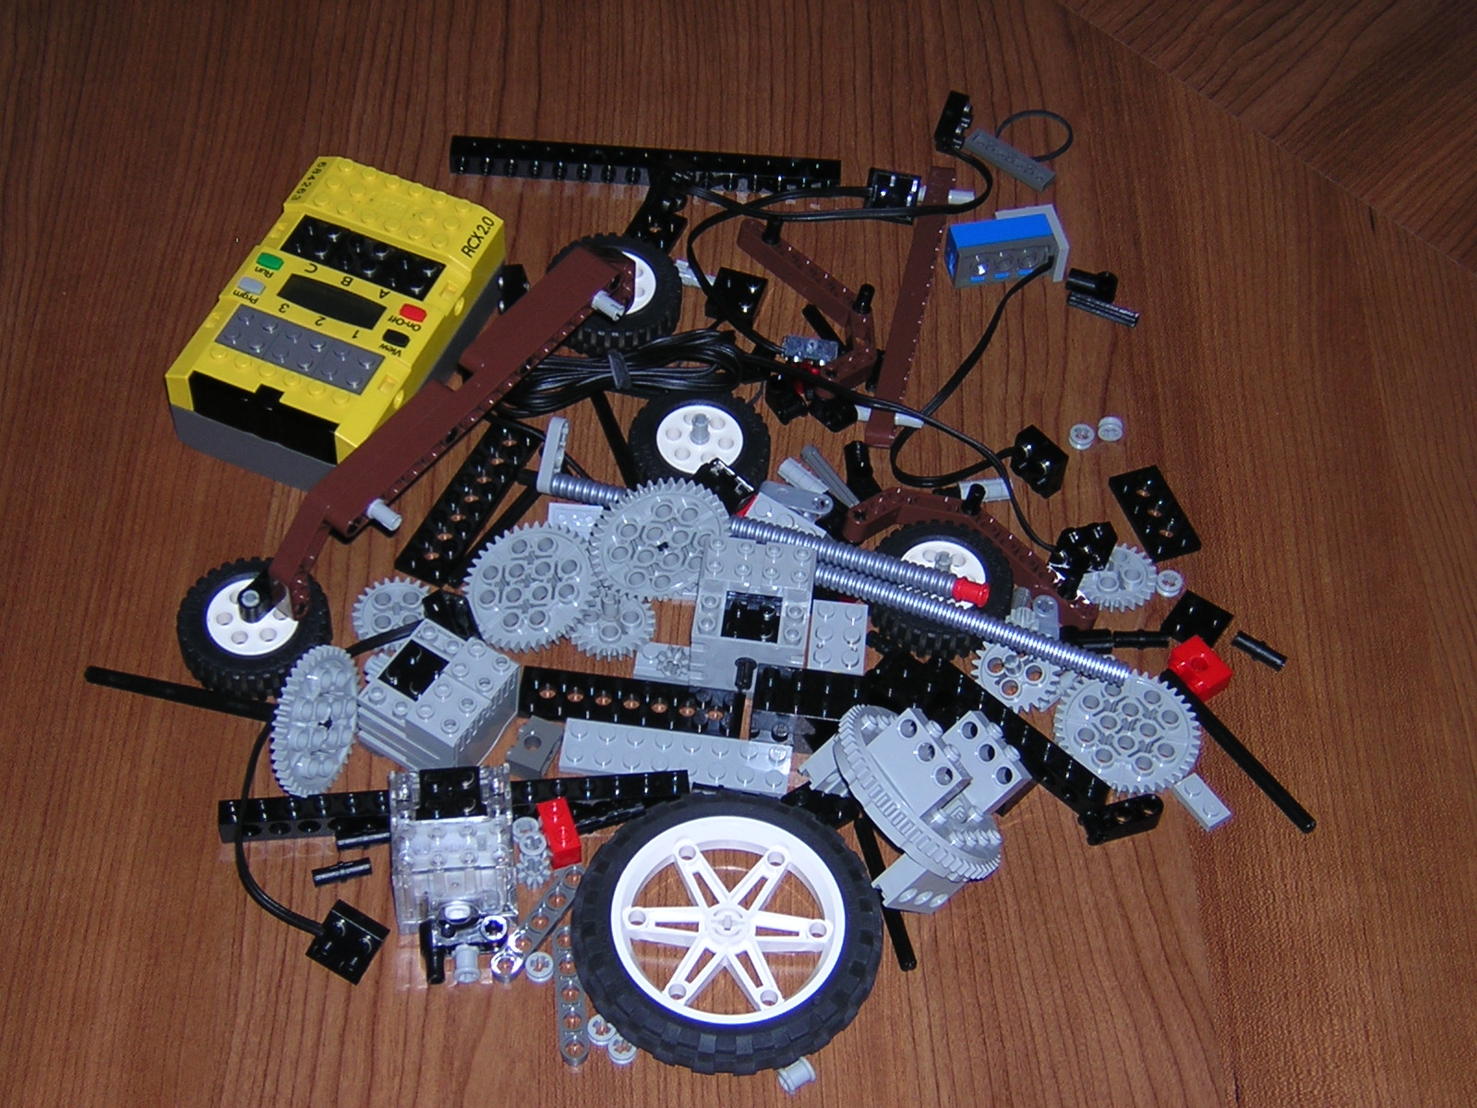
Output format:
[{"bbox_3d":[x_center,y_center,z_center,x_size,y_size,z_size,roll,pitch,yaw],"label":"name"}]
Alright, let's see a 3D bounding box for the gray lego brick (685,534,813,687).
[{"bbox_3d":[0.004,0.018,0.751,0.032,0.033,0.032,7,51,1],"label":"gray lego brick"}]

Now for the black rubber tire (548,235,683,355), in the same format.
[{"bbox_3d":[-0.039,-0.081,0.832,0.043,0.015,0.043,4,55,-5],"label":"black rubber tire"}]

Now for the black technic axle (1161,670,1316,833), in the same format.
[{"bbox_3d":[0.141,0.056,0.752,0.005,0.005,0.063,-30,61,-23],"label":"black technic axle"}]

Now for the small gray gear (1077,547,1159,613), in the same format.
[{"bbox_3d":[0.111,0.007,0.783,0.026,0.008,0.026,5,54,0],"label":"small gray gear"}]

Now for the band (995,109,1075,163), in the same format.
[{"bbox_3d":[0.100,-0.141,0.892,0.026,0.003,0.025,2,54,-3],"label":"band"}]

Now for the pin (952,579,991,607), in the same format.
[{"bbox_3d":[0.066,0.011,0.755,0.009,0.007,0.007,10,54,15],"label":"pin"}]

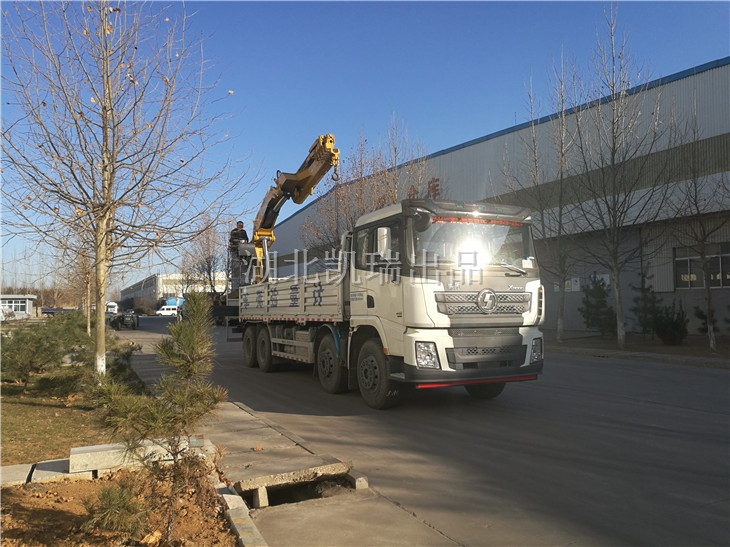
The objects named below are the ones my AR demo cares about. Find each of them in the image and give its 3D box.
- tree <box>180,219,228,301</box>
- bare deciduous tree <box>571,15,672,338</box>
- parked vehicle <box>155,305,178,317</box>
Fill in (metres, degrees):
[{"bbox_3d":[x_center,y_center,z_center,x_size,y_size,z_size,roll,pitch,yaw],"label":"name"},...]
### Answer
[{"bbox_3d":[-20.200,-0.448,73.179,6.000,13.300,6.000,0,-4,0],"label":"tree"},{"bbox_3d":[9.150,-3.478,20.464,3.800,12.300,3.800,0,-4,0],"label":"bare deciduous tree"},{"bbox_3d":[-40.700,8.070,117.725,5.100,2.100,1.900,1,-4,-21],"label":"parked vehicle"}]

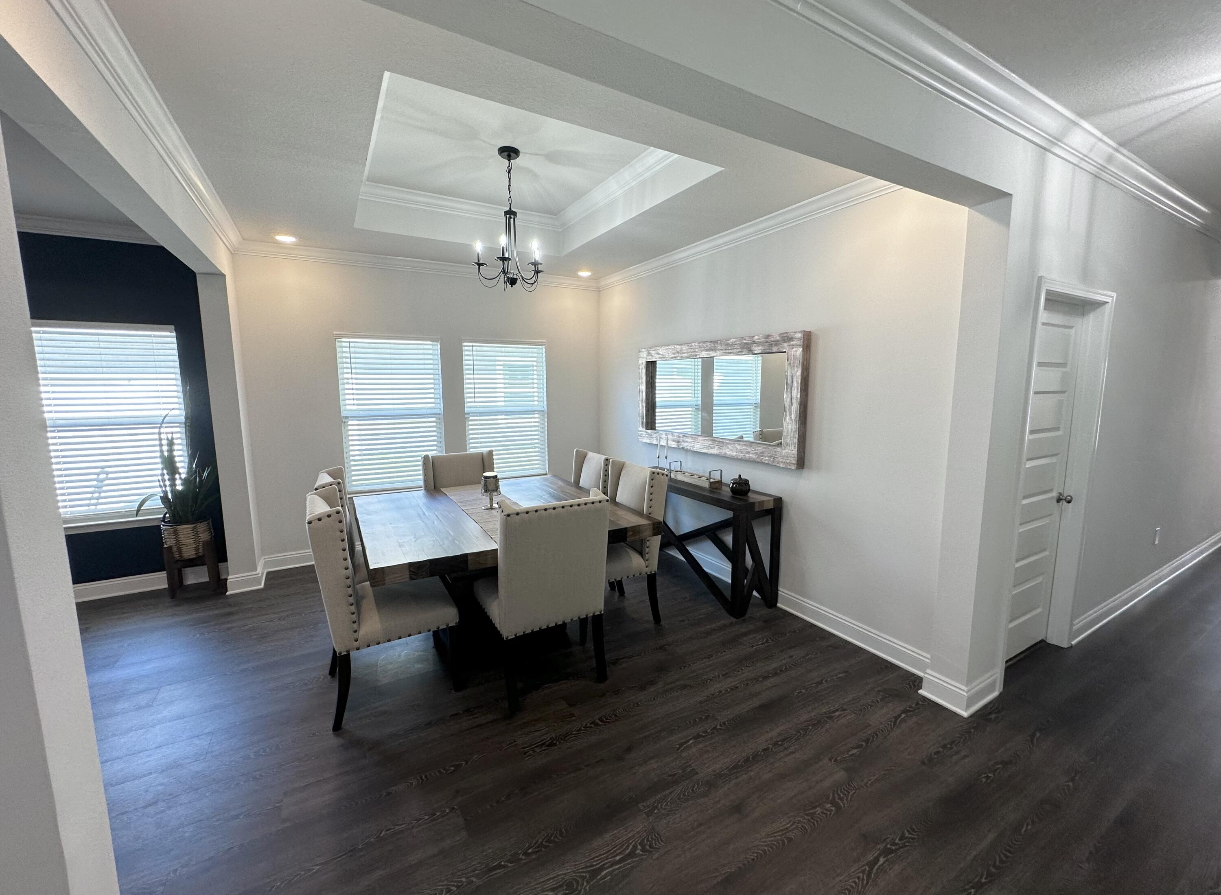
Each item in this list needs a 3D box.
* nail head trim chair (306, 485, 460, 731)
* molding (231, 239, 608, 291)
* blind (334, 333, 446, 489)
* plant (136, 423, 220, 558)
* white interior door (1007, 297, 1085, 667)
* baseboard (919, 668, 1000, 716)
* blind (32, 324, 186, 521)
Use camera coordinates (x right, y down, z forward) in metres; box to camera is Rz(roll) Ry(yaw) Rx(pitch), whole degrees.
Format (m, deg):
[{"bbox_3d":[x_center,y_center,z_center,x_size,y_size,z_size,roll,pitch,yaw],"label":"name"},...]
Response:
[{"bbox_3d":[-1.184,0.766,2.615,0.646,1.046,0.557,-5,9,-30],"label":"nail head trim chair"},{"bbox_3d":[-1.548,-1.704,4.722,3.345,0.097,0.100,-4,9,-29],"label":"molding"},{"bbox_3d":[-2.055,-0.315,4.686,0.877,1.445,0.060,-4,9,-29],"label":"blind"},{"bbox_3d":[-3.272,0.315,3.765,0.490,1.085,0.440,-4,9,-29],"label":"plant"},{"bbox_3d":[2.387,0.218,2.788,0.814,2.028,0.035,-5,9,-30],"label":"white interior door"},{"bbox_3d":[1.816,1.214,2.566,0.349,0.140,0.235,-4,9,-29],"label":"baseboard"},{"bbox_3d":[-3.741,-0.196,3.667,0.883,1.415,0.065,-5,9,-30],"label":"blind"}]

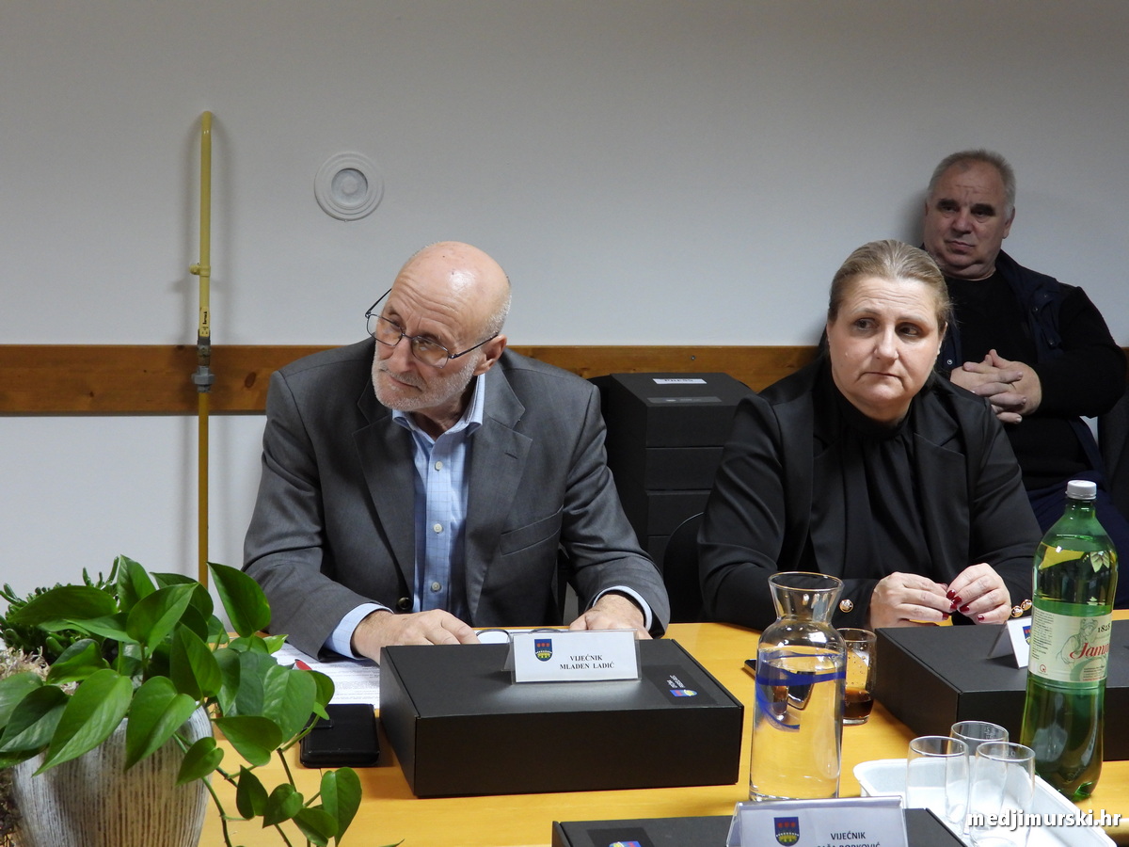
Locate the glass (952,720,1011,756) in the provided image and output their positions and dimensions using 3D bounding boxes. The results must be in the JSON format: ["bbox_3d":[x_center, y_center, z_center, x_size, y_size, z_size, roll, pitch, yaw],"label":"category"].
[{"bbox_3d":[0.404,0.349,1.917,0.061,0.101,0.061,2,10,0],"label":"glass"}]

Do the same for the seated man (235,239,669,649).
[{"bbox_3d":[-0.149,0.369,2.731,0.580,1.235,0.680,1,10,-6],"label":"seated man"}]

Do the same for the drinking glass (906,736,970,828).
[{"bbox_3d":[0.354,0.356,1.866,0.061,0.101,0.061,2,10,0],"label":"drinking glass"}]

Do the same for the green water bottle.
[{"bbox_3d":[0.525,0.223,2.034,0.090,0.327,0.090,1,10,-7],"label":"green water bottle"}]

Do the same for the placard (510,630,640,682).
[{"bbox_3d":[0.009,0.248,2.110,0.143,0.050,0.050,0,10,-14],"label":"placard"}]

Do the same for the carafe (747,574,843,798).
[{"bbox_3d":[0.241,0.270,2.005,0.095,0.223,0.095,2,10,0],"label":"carafe"}]

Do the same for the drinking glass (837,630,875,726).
[{"bbox_3d":[0.329,0.292,2.256,0.059,0.101,0.059,2,10,0],"label":"drinking glass"}]

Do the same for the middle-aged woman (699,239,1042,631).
[{"bbox_3d":[0.423,0.367,2.828,0.500,1.250,0.660,1,10,-6],"label":"middle-aged woman"}]

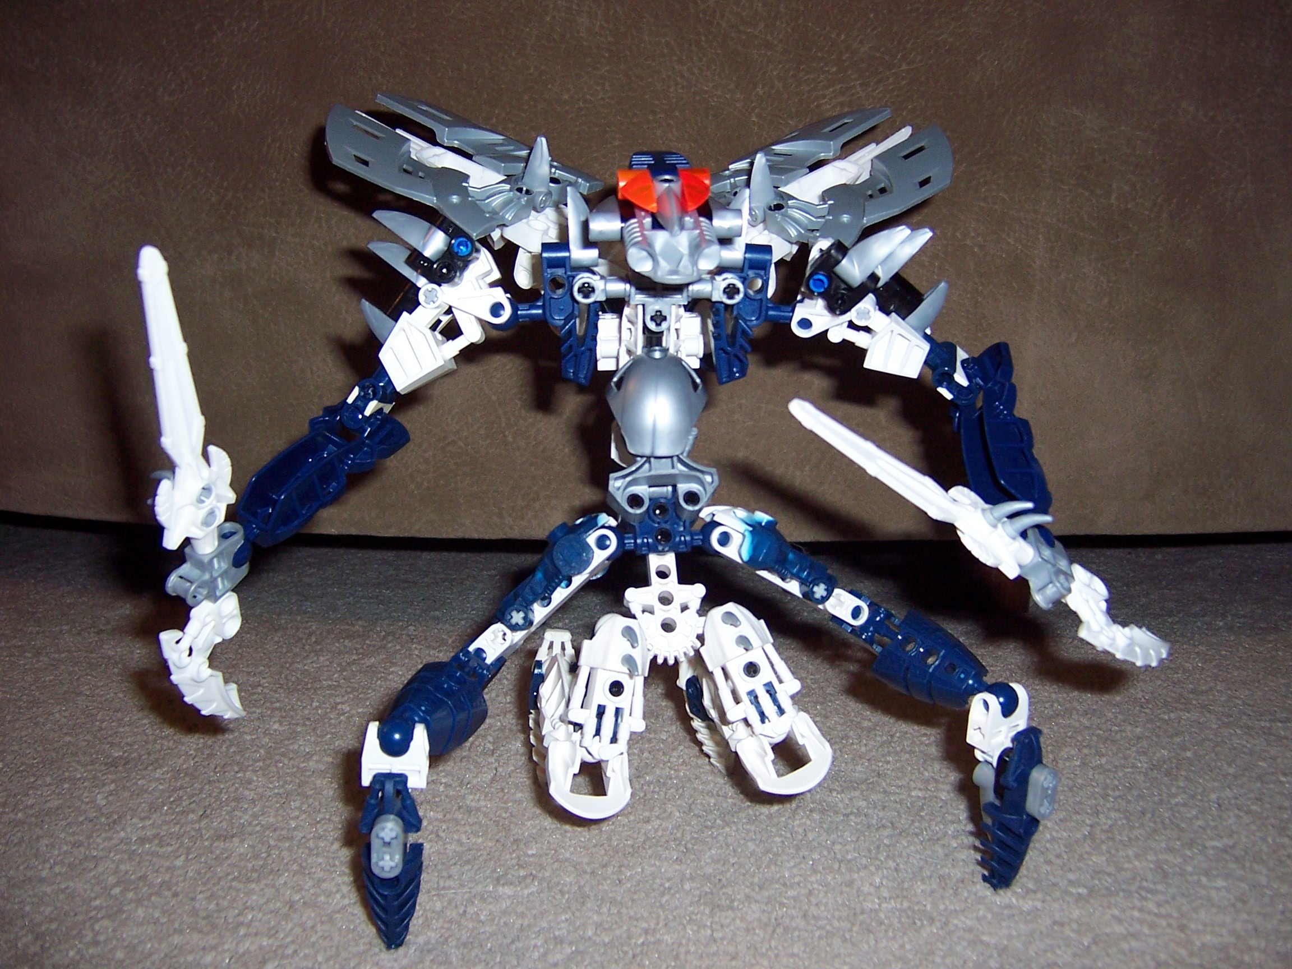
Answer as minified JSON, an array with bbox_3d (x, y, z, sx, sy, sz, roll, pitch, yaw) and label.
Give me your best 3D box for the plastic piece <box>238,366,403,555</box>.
[{"bbox_3d":[-0.088,-0.006,0.338,0.018,0.015,0.064,21,68,41],"label":"plastic piece"}]

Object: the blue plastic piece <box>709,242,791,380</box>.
[{"bbox_3d":[0.029,-0.048,0.343,0.022,0.040,0.012,0,14,0],"label":"blue plastic piece"}]

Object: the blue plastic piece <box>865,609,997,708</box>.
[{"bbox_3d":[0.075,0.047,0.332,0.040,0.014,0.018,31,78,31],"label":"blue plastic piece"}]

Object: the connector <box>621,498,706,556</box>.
[{"bbox_3d":[0.005,0.012,0.357,0.025,0.017,0.010,-2,-12,0],"label":"connector"}]

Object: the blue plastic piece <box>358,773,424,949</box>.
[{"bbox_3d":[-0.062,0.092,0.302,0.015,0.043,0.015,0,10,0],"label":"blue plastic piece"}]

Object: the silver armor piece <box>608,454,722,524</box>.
[{"bbox_3d":[0.005,0.002,0.354,0.032,0.019,0.012,-2,-16,0],"label":"silver armor piece"}]

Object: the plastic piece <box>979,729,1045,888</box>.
[{"bbox_3d":[0.104,0.091,0.348,0.015,0.046,0.013,2,10,-34],"label":"plastic piece"}]

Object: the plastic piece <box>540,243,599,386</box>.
[{"bbox_3d":[-0.021,-0.047,0.343,0.017,0.040,0.012,0,14,0],"label":"plastic piece"}]

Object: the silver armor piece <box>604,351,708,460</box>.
[{"bbox_3d":[0.003,-0.022,0.340,0.028,0.030,0.016,0,14,0],"label":"silver armor piece"}]

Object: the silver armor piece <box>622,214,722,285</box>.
[{"bbox_3d":[0.007,-0.064,0.333,0.026,0.016,0.020,-2,20,-4],"label":"silver armor piece"}]

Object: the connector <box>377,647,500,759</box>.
[{"bbox_3d":[-0.054,0.057,0.325,0.021,0.017,0.054,17,26,15],"label":"connector"}]

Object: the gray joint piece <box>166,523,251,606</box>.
[{"bbox_3d":[-0.119,0.022,0.335,0.013,0.017,0.022,14,32,26],"label":"gray joint piece"}]

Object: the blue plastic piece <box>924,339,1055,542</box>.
[{"bbox_3d":[0.098,-0.012,0.345,0.025,0.053,0.019,-20,0,22],"label":"blue plastic piece"}]

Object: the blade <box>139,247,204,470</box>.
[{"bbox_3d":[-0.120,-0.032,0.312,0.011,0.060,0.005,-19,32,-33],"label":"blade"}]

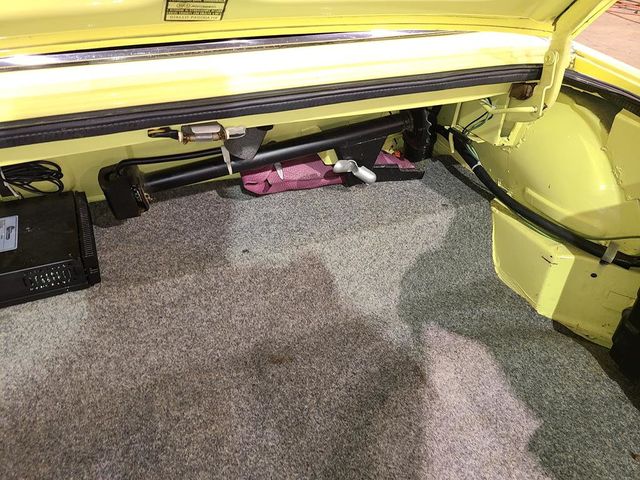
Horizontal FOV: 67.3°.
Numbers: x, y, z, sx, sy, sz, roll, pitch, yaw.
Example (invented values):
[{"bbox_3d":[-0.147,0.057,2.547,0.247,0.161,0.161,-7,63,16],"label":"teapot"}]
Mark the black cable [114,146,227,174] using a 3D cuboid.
[{"bbox_3d":[-0.266,-0.142,0.860,0.188,0.026,0.030,-13,38,-19],"label":"black cable"}]

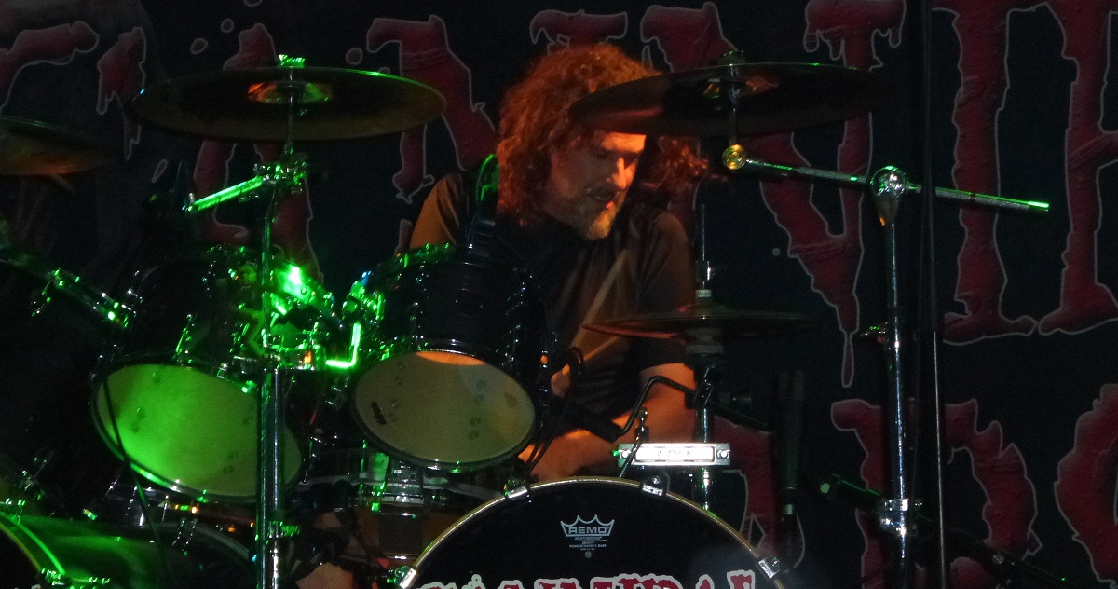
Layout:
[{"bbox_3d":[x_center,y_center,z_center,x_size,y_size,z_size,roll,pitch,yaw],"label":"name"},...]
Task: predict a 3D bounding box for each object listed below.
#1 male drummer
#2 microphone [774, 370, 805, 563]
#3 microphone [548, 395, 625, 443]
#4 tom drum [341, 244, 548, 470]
[{"bbox_3d":[-0.050,0.260,6.700,0.650,1.300,0.750,-1,-7,0],"label":"male drummer"},{"bbox_3d":[0.334,0.249,6.400,0.036,0.270,0.036,1,-5,0],"label":"microphone"},{"bbox_3d":[0.040,0.182,6.470,0.145,0.032,0.032,26,-19,-27],"label":"microphone"},{"bbox_3d":[-0.152,0.087,6.413,0.280,0.205,0.280,7,-39,0],"label":"tom drum"}]

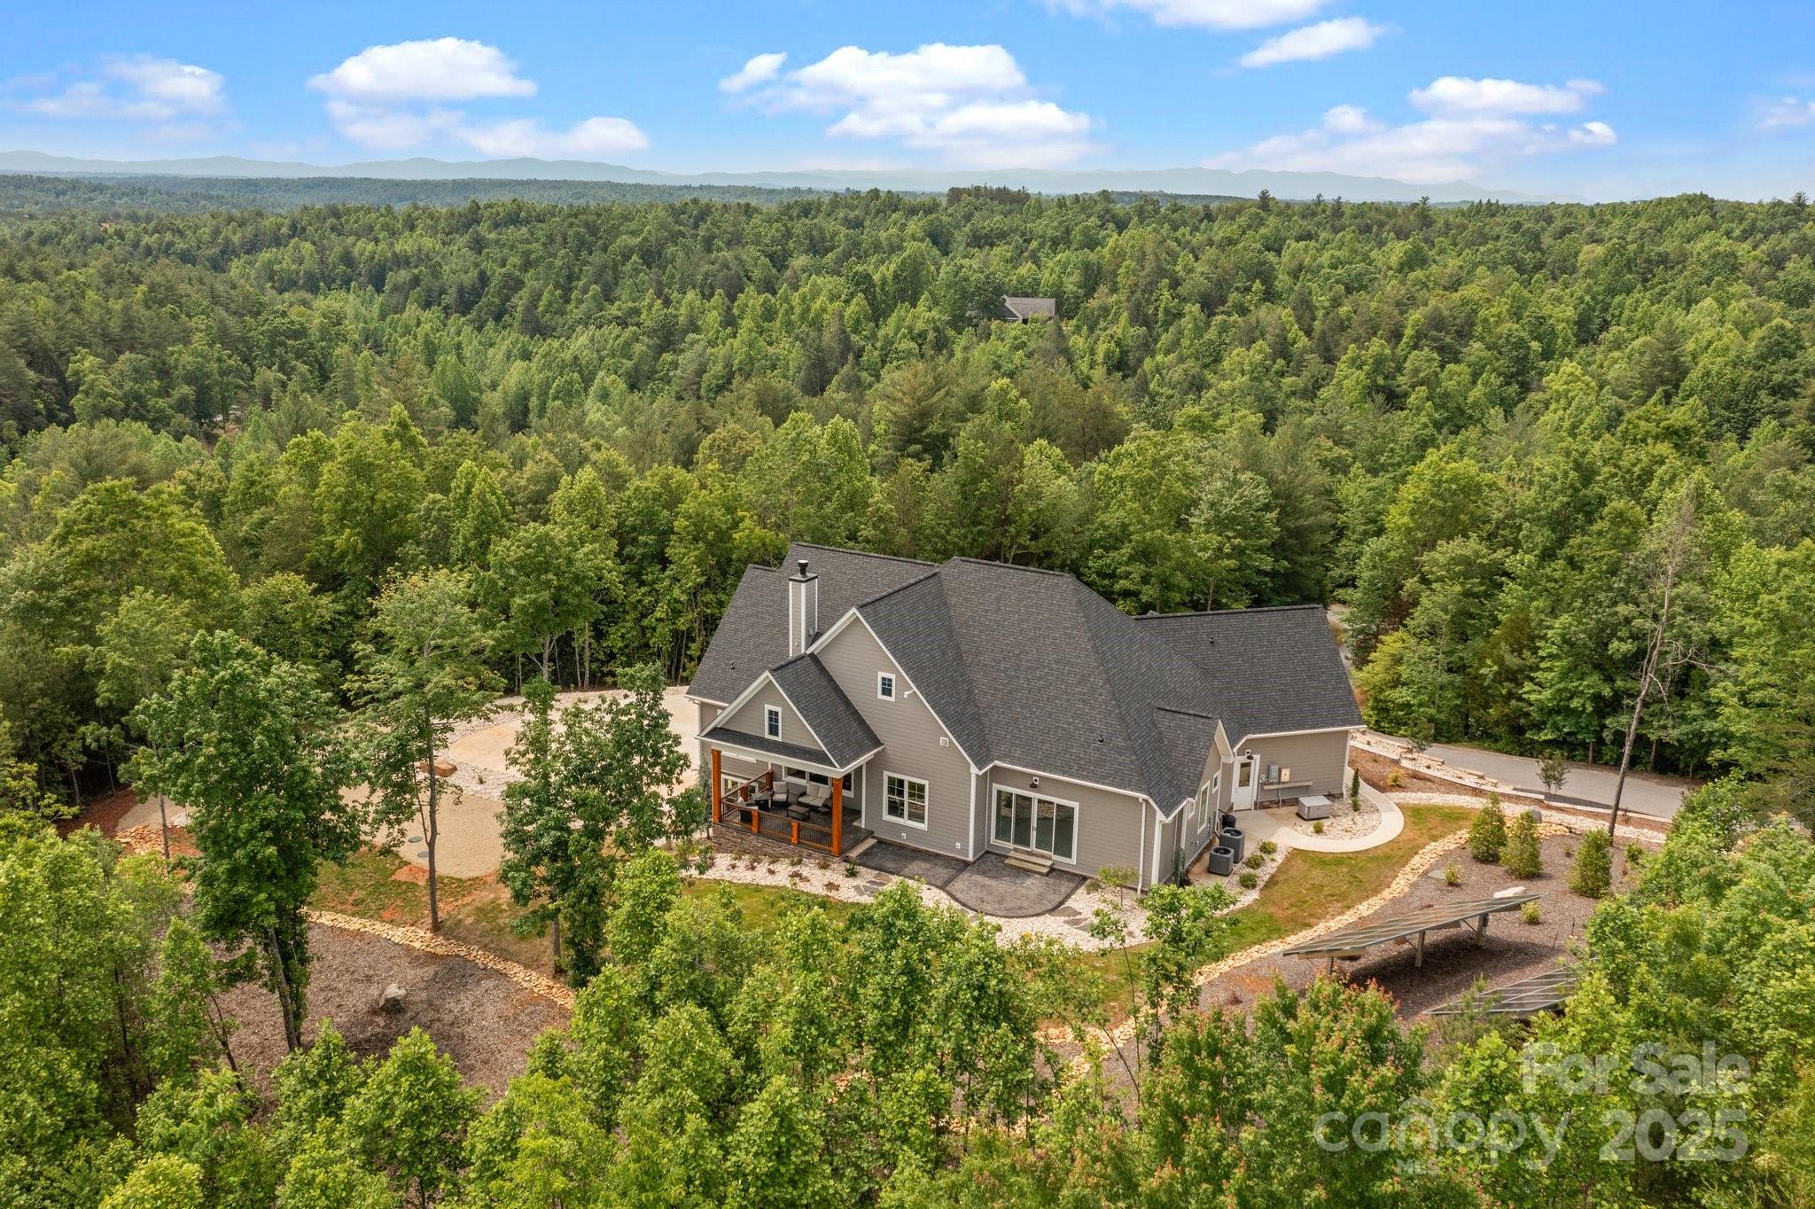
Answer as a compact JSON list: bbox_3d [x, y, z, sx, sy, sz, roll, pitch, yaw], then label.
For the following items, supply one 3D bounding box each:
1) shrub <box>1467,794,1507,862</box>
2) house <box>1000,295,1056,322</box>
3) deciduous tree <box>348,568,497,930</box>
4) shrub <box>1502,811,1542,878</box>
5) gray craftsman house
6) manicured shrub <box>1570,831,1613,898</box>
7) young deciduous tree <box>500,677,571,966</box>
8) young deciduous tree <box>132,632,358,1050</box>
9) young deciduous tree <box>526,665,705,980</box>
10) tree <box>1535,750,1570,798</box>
[{"bbox_3d":[23.710,9.071,57.762,1.576,2.709,1.576,1,16,0],"label":"shrub"},{"bbox_3d":[32.308,-79.192,380.506,17.000,8.000,12.000,1,16,0],"label":"house"},{"bbox_3d":[-17.077,5.450,49.765,5.417,13.445,5.319,1,16,0],"label":"deciduous tree"},{"bbox_3d":[24.622,9.540,56.525,1.576,2.512,1.576,1,16,0],"label":"shrub"},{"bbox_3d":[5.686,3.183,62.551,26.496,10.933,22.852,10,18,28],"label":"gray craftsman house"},{"bbox_3d":[26.493,10.020,54.758,1.674,2.610,1.674,1,16,0],"label":"manicured shrub"},{"bbox_3d":[-12.583,7.663,47.706,2.659,10.638,2.659,1,16,0],"label":"young deciduous tree"},{"bbox_3d":[-20.362,7.530,43.346,6.993,13.691,6.599,1,16,0],"label":"young deciduous tree"},{"bbox_3d":[-9.693,7.612,46.942,6.008,11.229,5.319,1,16,0],"label":"young deciduous tree"},{"bbox_3d":[29.167,7.637,63.725,1.527,2.118,1.478,1,16,0],"label":"tree"}]

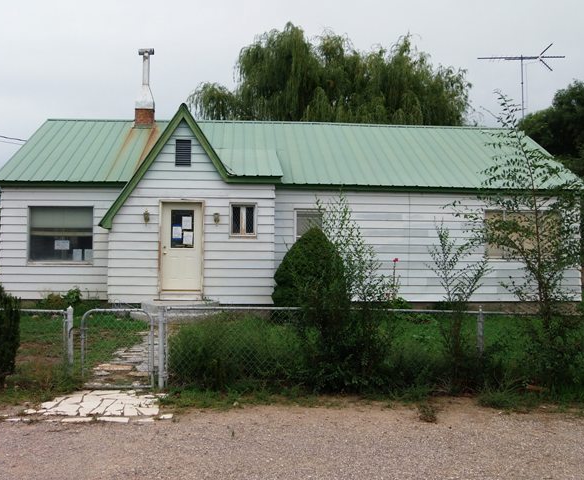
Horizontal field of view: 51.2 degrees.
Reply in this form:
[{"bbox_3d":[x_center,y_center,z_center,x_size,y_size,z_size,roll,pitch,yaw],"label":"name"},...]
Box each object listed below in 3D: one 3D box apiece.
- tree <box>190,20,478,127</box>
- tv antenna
[{"bbox_3d":[1.850,-4.400,30.000,13.800,12.500,11.500,1,-1,-3],"label":"tree"},{"bbox_3d":[7.335,-5.098,19.500,2.750,2.400,1.900,1,-1,0],"label":"tv antenna"}]

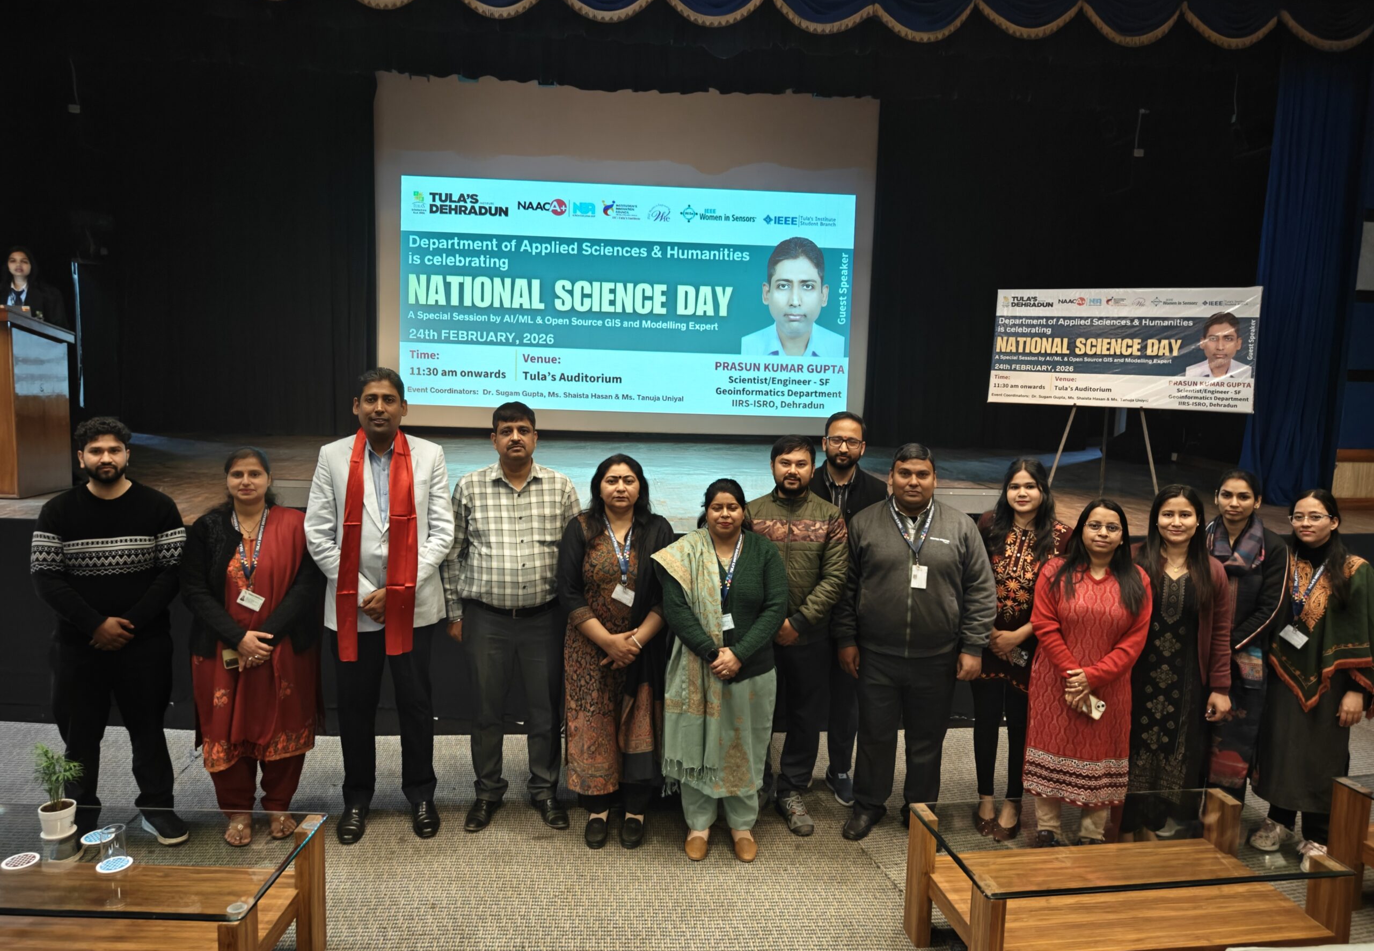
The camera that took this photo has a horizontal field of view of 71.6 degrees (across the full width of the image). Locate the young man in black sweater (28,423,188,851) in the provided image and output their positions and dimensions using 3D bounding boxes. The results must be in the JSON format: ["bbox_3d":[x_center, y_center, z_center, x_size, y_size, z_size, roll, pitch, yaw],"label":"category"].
[{"bbox_3d":[-2.262,0.610,3.773,0.538,1.685,0.380,-2,8,-25],"label":"young man in black sweater"}]

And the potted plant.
[{"bbox_3d":[-1.930,0.958,2.921,0.128,0.281,0.125,-3,9,-34],"label":"potted plant"}]

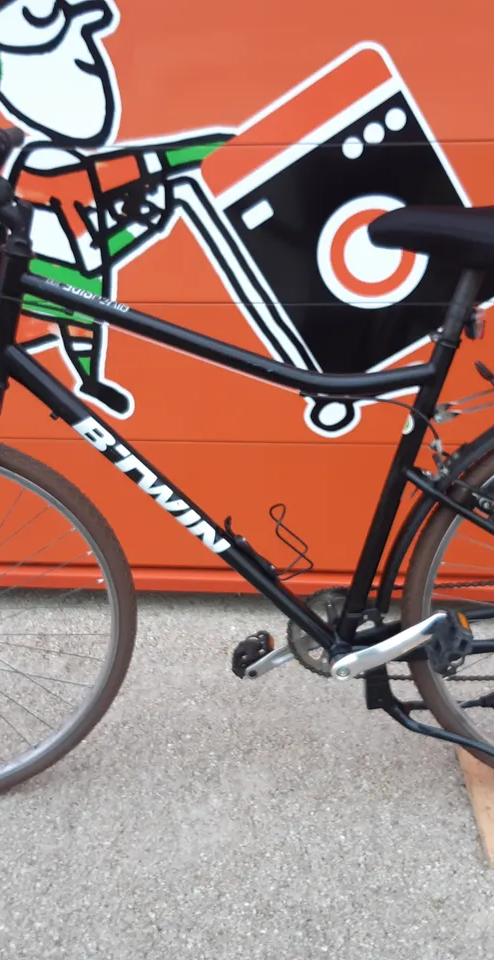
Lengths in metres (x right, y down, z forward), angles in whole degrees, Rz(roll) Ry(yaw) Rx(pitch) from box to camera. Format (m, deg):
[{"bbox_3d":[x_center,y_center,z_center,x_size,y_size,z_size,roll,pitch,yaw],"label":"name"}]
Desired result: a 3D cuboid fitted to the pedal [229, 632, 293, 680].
[{"bbox_3d":[0.016,0.308,1.708,0.088,0.032,0.111,-21,17,8],"label":"pedal"}]

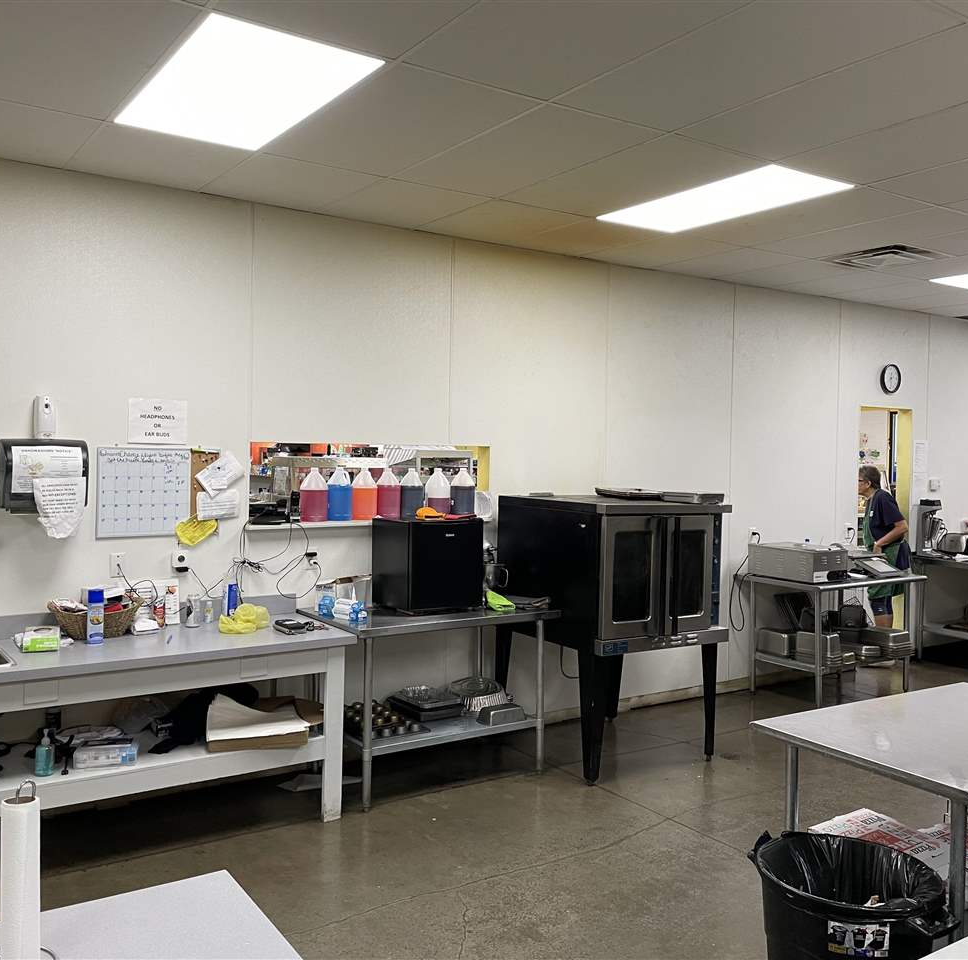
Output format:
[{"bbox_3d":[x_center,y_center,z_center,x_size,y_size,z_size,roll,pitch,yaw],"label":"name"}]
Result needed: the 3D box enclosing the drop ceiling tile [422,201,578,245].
[{"bbox_3d":[0.083,-1.407,5.268,0.610,0.030,0.775,0,1,-34],"label":"drop ceiling tile"}]

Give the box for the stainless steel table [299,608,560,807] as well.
[{"bbox_3d":[-0.297,1.124,5.143,1.210,0.870,0.750,0,2,-34],"label":"stainless steel table"}]

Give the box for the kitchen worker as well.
[{"bbox_3d":[3.320,0.707,8.042,0.500,1.640,0.500,2,1,32],"label":"kitchen worker"}]

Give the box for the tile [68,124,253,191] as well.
[{"bbox_3d":[-1.438,-1.415,4.252,0.600,0.020,0.810,0,2,-34],"label":"tile"}]

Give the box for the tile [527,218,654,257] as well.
[{"bbox_3d":[0.588,-1.407,5.609,0.610,0.030,0.775,0,1,-34],"label":"tile"}]

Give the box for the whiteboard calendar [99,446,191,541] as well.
[{"bbox_3d":[-1.642,0.065,4.668,0.444,0.440,0.020,0,2,-34],"label":"whiteboard calendar"}]

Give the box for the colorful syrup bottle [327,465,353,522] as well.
[{"bbox_3d":[-0.788,0.072,5.242,0.147,0.295,0.147,0,1,-34],"label":"colorful syrup bottle"}]

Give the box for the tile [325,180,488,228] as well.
[{"bbox_3d":[-0.420,-1.419,4.927,0.610,0.020,0.814,0,2,-34],"label":"tile"}]

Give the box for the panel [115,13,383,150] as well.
[{"bbox_3d":[-0.873,-1.389,3.417,0.605,0.060,1.210,0,1,-34],"label":"panel"}]

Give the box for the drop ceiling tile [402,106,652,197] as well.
[{"bbox_3d":[0.136,-1.383,4.101,0.610,0.030,1.215,0,1,-34],"label":"drop ceiling tile"}]

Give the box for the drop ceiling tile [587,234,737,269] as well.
[{"bbox_3d":[1.102,-1.414,5.936,0.600,0.020,0.810,0,2,-34],"label":"drop ceiling tile"}]

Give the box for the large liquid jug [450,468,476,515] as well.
[{"bbox_3d":[-0.121,0.074,5.694,0.146,0.290,0.146,1,1,0],"label":"large liquid jug"}]

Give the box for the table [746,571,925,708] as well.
[{"bbox_3d":[2.563,1.128,6.983,1.230,0.865,0.620,0,2,-34],"label":"table"}]

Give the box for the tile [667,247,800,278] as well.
[{"bbox_3d":[1.609,-1.421,6.280,0.610,0.020,0.814,0,2,-34],"label":"tile"}]

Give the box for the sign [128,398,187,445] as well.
[{"bbox_3d":[-1.573,-0.281,4.645,0.277,0.213,0.010,0,1,-34],"label":"sign"}]

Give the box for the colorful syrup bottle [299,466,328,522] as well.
[{"bbox_3d":[-0.927,0.082,5.256,0.150,0.295,0.150,1,2,0],"label":"colorful syrup bottle"}]

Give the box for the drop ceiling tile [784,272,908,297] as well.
[{"bbox_3d":[2.623,-1.422,6.956,0.610,0.020,0.814,0,2,-34],"label":"drop ceiling tile"}]

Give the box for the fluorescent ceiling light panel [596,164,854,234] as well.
[{"bbox_3d":[1.146,-1.386,4.784,0.605,0.060,1.210,0,1,-34],"label":"fluorescent ceiling light panel"}]

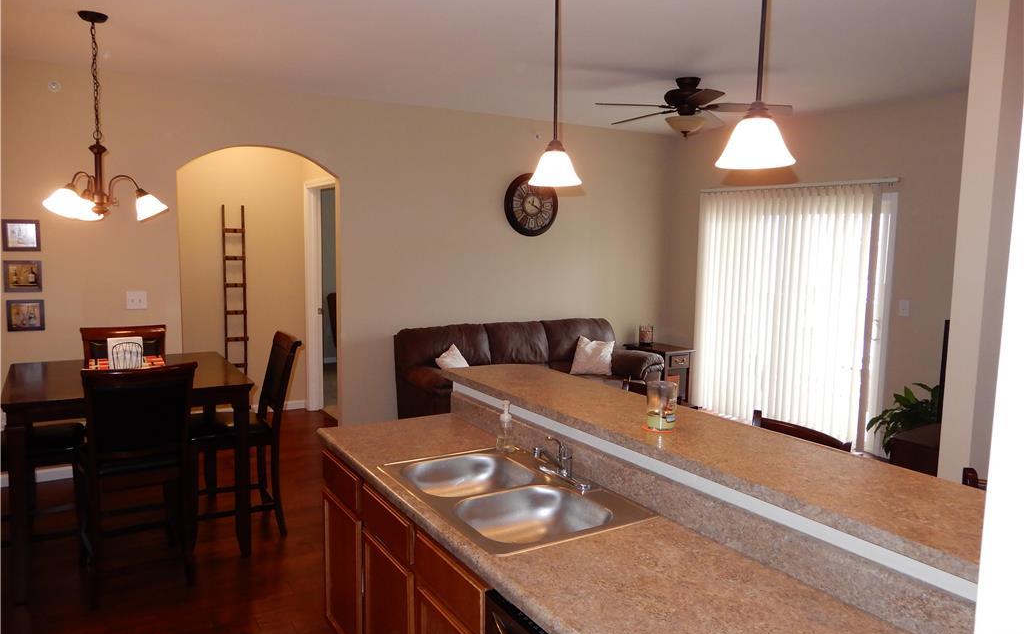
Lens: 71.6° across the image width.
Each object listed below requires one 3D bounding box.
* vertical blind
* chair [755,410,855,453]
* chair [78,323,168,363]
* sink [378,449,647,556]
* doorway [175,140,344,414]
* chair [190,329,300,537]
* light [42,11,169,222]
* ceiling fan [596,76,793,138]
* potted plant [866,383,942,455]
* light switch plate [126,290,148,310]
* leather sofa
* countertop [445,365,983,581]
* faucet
[{"bbox_3d":[2.329,-0.070,6.188,0.090,2.130,1.950,-3,7,-32],"label":"vertical blind"},{"bbox_3d":[0.764,0.902,2.374,0.500,1.070,0.460,-2,7,-22],"label":"chair"},{"bbox_3d":[-2.244,0.638,4.195,0.475,1.085,0.610,-3,7,-32],"label":"chair"},{"bbox_3d":[-0.011,0.644,2.290,0.565,0.180,0.825,-3,7,-32],"label":"sink"},{"bbox_3d":[-1.928,-0.115,5.493,1.165,2.330,0.120,-3,7,-31],"label":"doorway"},{"bbox_3d":[-1.536,0.669,3.988,0.610,1.085,0.475,-3,7,-32],"label":"chair"},{"bbox_3d":[-2.097,-1.006,3.623,0.580,1.020,0.580,-3,7,-32],"label":"light"},{"bbox_3d":[1.174,-1.405,4.797,1.270,0.400,1.270,-3,7,-31],"label":"ceiling fan"},{"bbox_3d":[2.808,0.724,4.965,0.540,0.550,0.540,-3,7,-31],"label":"potted plant"},{"bbox_3d":[-2.607,-0.114,4.943,0.121,0.121,0.010,-3,7,-32],"label":"light switch plate"},{"bbox_3d":[0.222,0.550,6.188,2.280,0.910,0.960,-3,7,-31],"label":"leather sofa"},{"bbox_3d":[0.547,0.376,2.330,0.485,0.040,2.530,-3,7,-31],"label":"countertop"},{"bbox_3d":[0.150,0.464,2.354,0.150,0.140,0.290,-3,7,-31],"label":"faucet"}]

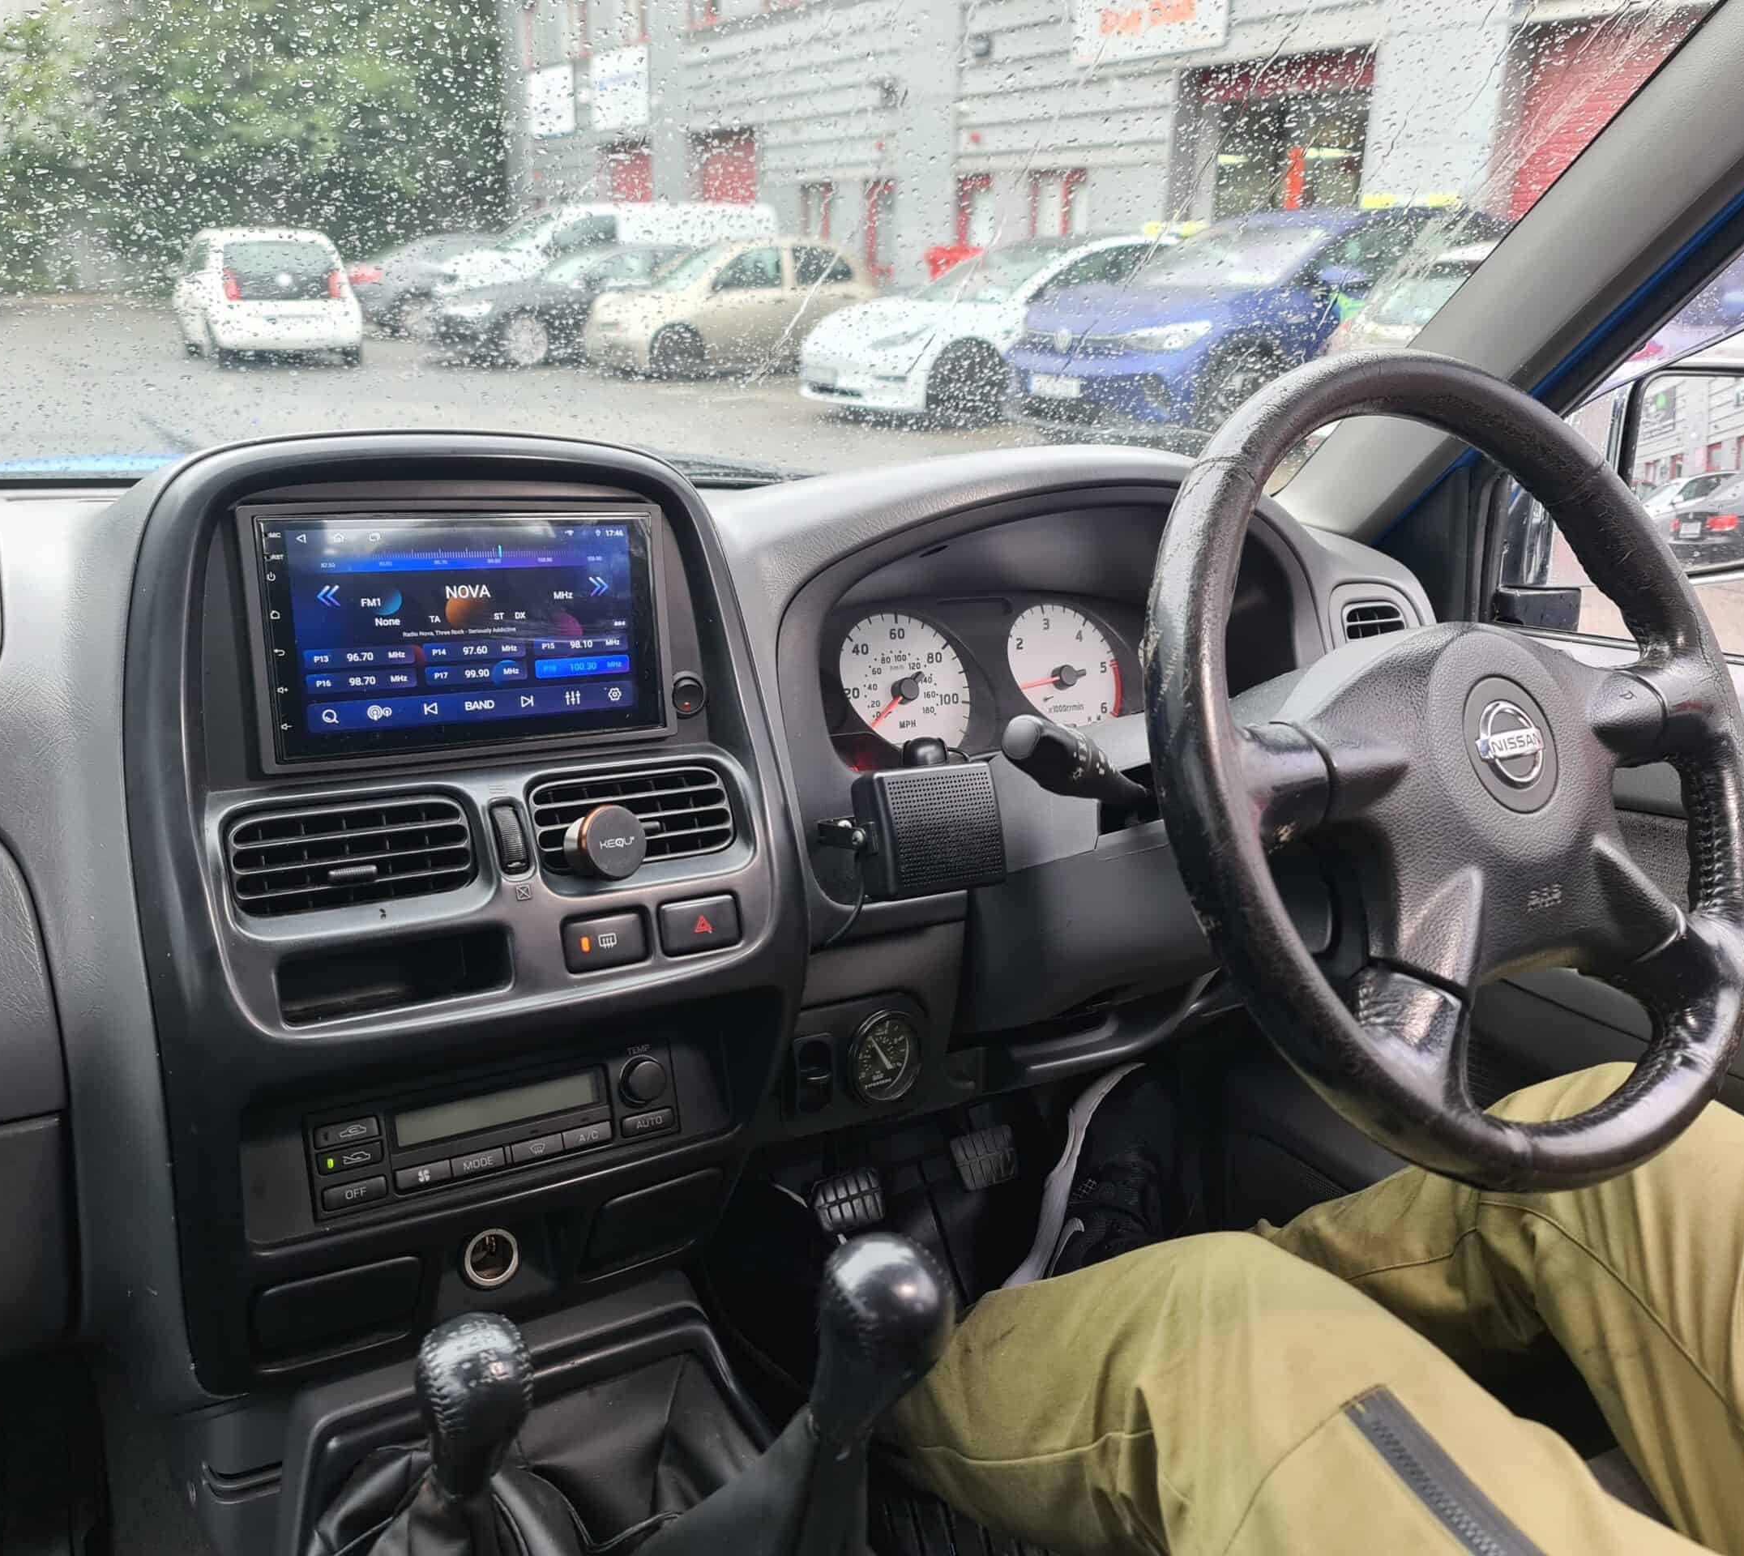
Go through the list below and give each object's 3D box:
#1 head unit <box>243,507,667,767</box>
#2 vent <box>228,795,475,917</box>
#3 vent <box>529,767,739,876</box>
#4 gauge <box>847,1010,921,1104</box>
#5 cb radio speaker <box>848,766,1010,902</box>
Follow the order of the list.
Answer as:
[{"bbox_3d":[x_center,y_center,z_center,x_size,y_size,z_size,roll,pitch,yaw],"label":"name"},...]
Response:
[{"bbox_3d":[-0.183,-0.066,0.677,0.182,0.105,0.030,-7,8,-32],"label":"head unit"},{"bbox_3d":[-0.228,0.033,0.652,0.103,0.046,0.030,-7,1,-32],"label":"vent"},{"bbox_3d":[-0.119,0.020,0.721,0.103,0.046,0.030,-7,1,-32],"label":"vent"},{"bbox_3d":[0.001,0.160,0.873,0.057,0.057,0.030,-9,13,-37],"label":"gauge"},{"bbox_3d":[0.030,0.029,0.843,0.071,0.068,0.041,-6,-4,-24],"label":"cb radio speaker"}]

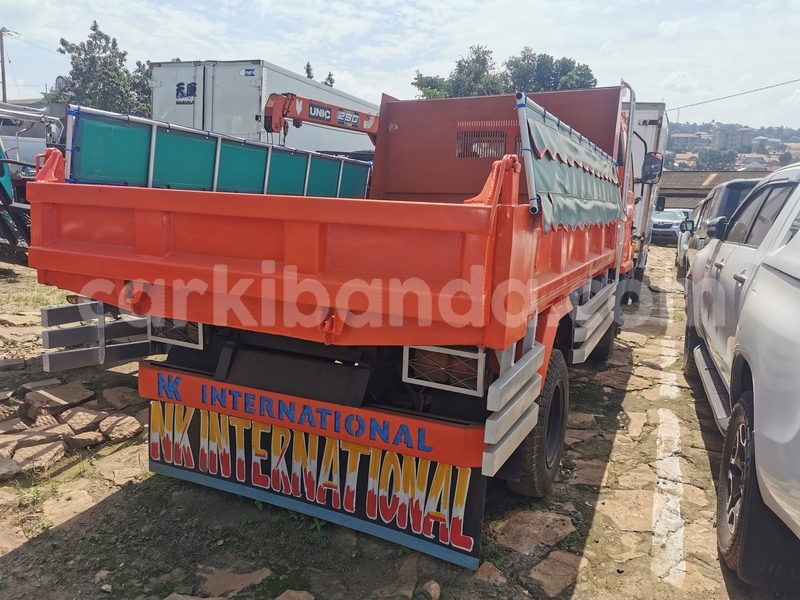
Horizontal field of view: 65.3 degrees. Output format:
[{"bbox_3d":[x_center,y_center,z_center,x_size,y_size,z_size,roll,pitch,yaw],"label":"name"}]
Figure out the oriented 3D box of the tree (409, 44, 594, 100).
[{"bbox_3d":[6.101,-10.054,38.837,11.000,10.600,8.000,4,9,8],"label":"tree"}]

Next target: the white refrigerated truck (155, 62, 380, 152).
[{"bbox_3d":[-2.274,-2.855,14.939,2.250,3.600,7.800,6,9,18],"label":"white refrigerated truck"}]

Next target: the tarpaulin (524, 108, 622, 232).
[{"bbox_3d":[0.921,-0.540,2.945,0.120,0.380,2.600,7,10,24],"label":"tarpaulin"}]

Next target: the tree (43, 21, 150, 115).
[{"bbox_3d":[-11.971,-6.931,24.582,4.400,7.500,4.200,-1,10,-26],"label":"tree"}]

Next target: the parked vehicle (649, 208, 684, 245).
[{"bbox_3d":[12.536,-3.462,29.800,1.800,1.720,4.500,7,10,23],"label":"parked vehicle"}]

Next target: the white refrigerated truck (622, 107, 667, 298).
[{"bbox_3d":[4.008,-1.816,12.078,1.830,3.050,4.700,9,10,24],"label":"white refrigerated truck"}]

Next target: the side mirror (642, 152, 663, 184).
[{"bbox_3d":[2.181,-1.136,5.390,0.180,0.280,0.080,9,11,35],"label":"side mirror"}]

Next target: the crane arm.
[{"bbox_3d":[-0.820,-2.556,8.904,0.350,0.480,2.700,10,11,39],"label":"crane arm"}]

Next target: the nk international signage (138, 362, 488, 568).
[{"bbox_3d":[-0.444,0.628,2.660,1.673,0.542,0.120,7,10,24],"label":"nk international signage"}]

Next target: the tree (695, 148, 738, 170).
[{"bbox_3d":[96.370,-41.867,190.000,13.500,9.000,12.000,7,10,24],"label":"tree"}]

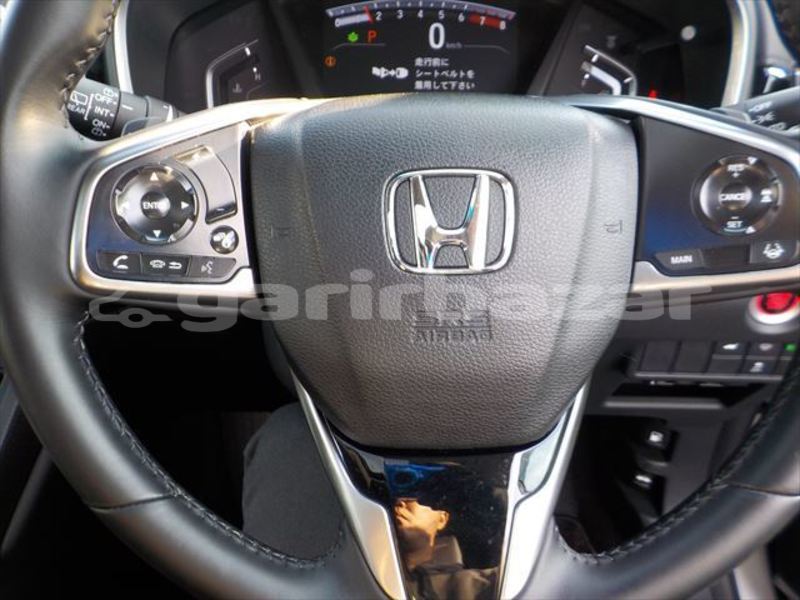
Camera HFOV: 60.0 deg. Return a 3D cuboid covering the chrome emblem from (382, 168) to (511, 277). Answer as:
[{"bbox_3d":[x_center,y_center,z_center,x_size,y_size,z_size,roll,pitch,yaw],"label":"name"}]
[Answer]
[{"bbox_3d":[0.021,-0.033,0.295,0.056,0.046,0.007,0,-5,0],"label":"chrome emblem"}]

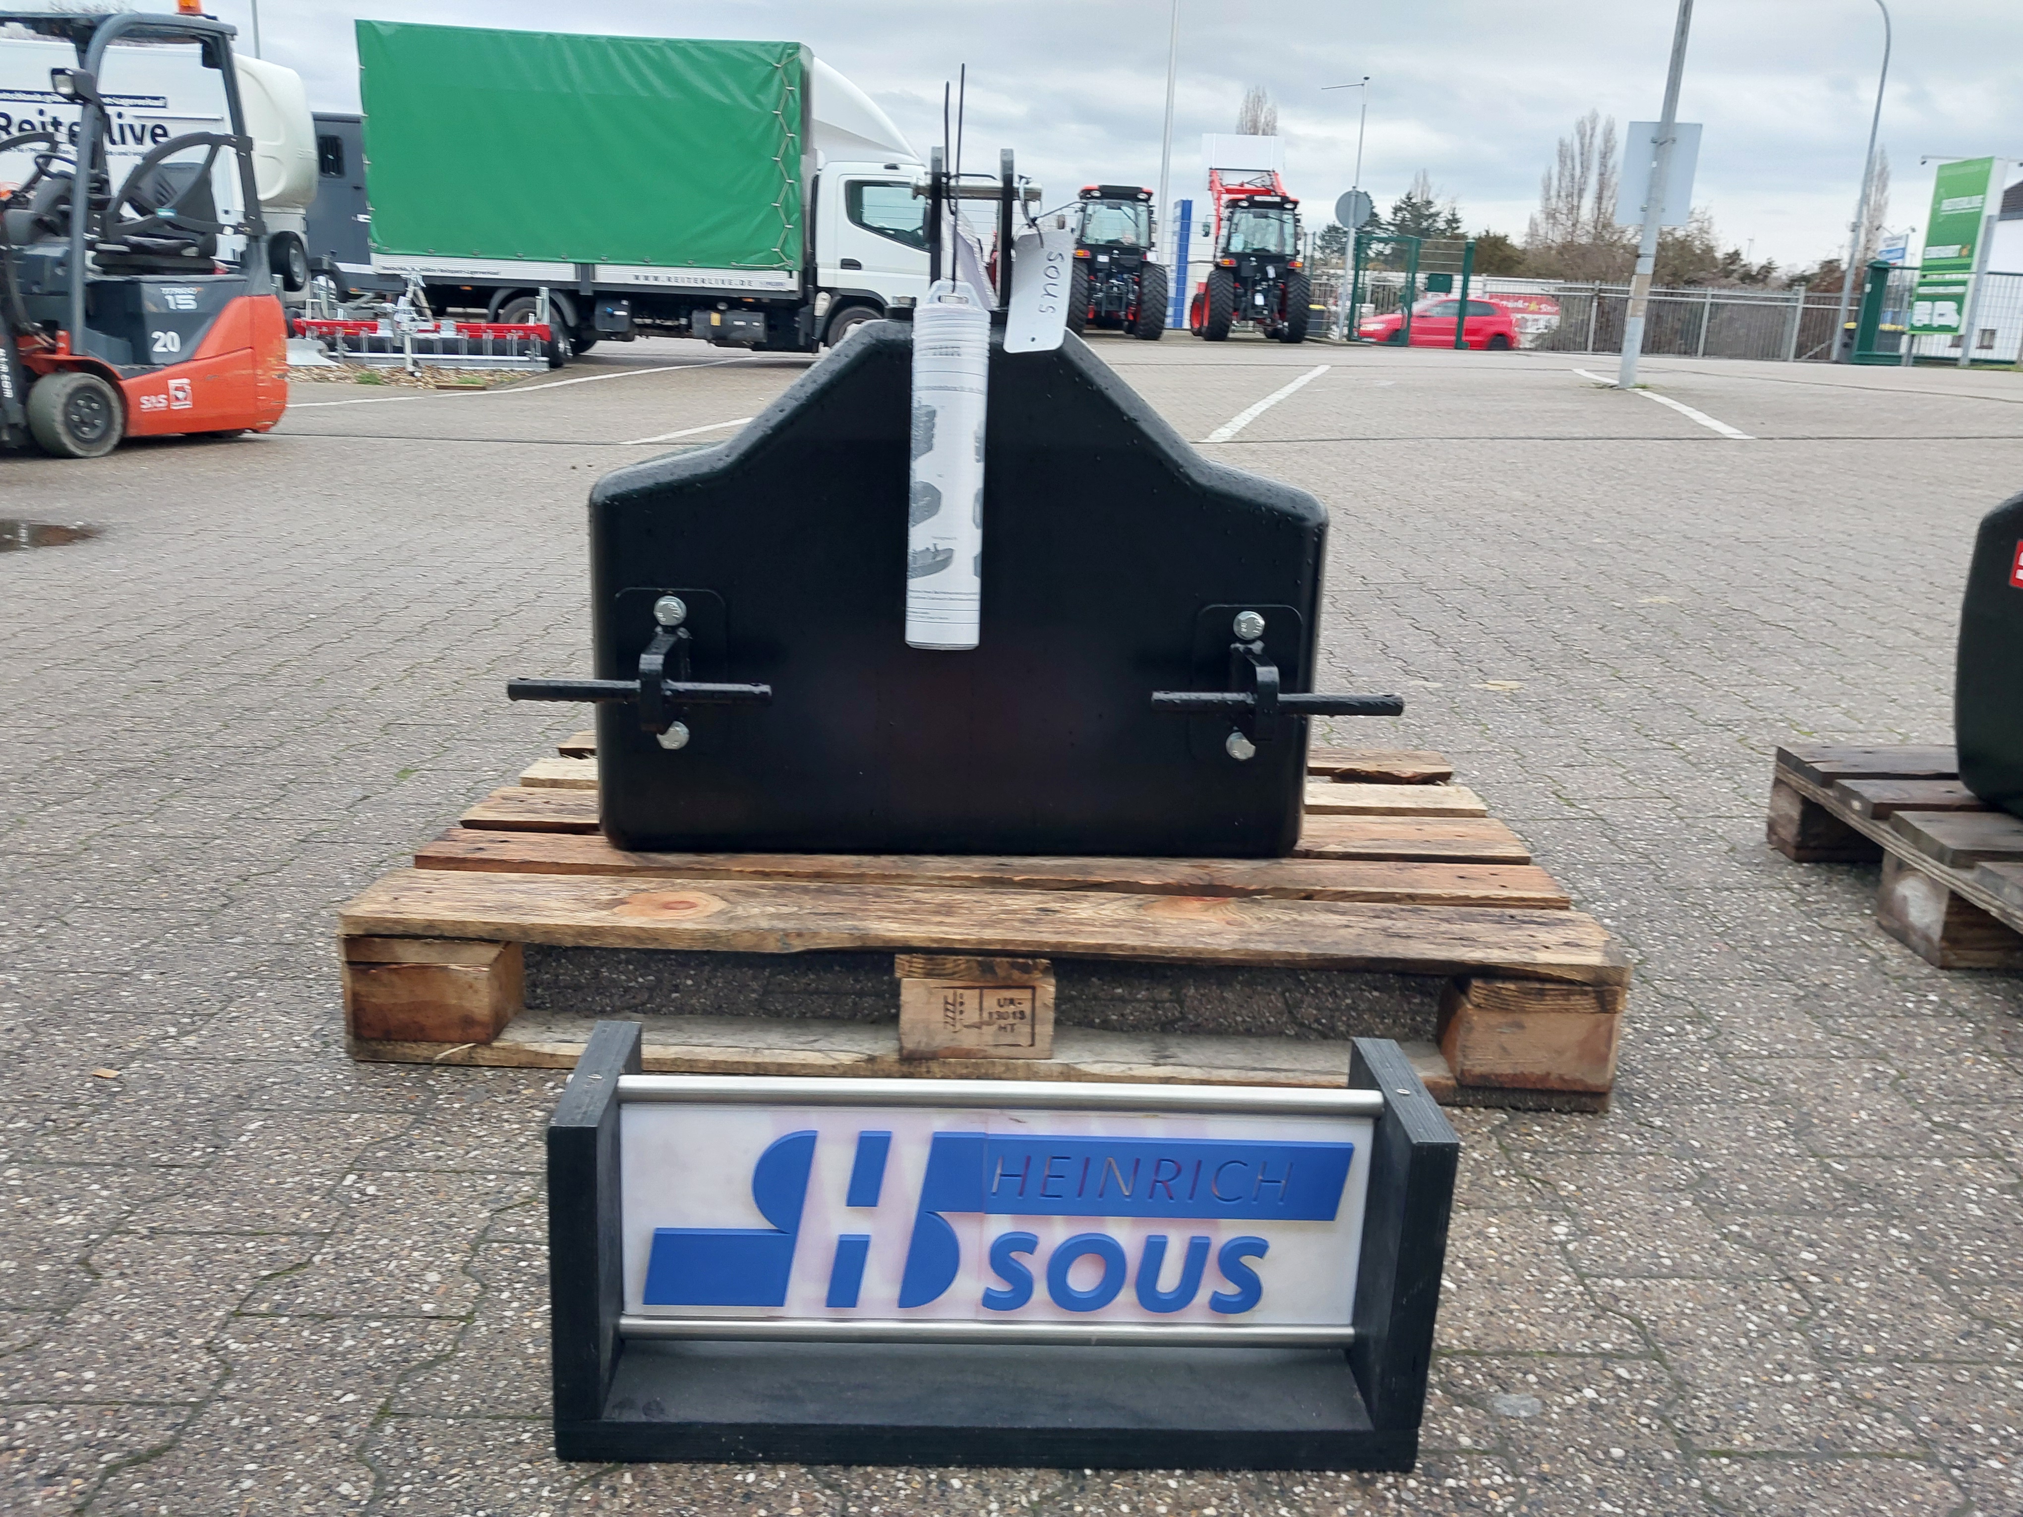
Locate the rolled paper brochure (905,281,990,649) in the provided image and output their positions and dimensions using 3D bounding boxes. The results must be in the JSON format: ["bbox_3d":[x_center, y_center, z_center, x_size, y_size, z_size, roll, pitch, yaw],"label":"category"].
[{"bbox_3d":[-0.062,-0.286,1.551,0.074,0.353,0.074,1,16,-5],"label":"rolled paper brochure"}]

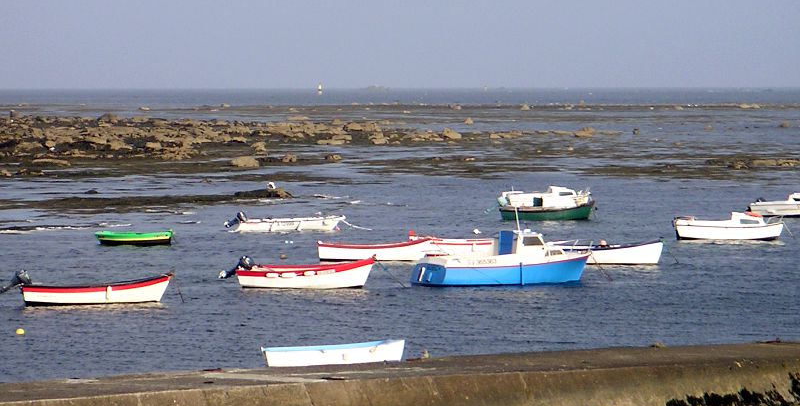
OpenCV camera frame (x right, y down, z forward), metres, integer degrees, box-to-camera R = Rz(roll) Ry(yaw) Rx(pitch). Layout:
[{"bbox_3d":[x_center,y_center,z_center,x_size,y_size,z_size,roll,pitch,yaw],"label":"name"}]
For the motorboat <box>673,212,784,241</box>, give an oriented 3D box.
[{"bbox_3d":[14.711,1.096,114.469,4.846,1.348,1.793,0,3,-8],"label":"motorboat"}]

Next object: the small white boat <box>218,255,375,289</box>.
[{"bbox_3d":[-3.396,2.373,87.343,5.192,1.150,1.765,0,3,9],"label":"small white boat"}]

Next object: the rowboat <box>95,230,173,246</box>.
[{"bbox_3d":[-11.466,1.545,111.024,3.319,0.716,1.327,0,3,-3],"label":"rowboat"}]

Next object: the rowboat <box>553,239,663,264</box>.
[{"bbox_3d":[7.713,1.935,99.217,4.930,0.978,1.775,0,3,4],"label":"rowboat"}]

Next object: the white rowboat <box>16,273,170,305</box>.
[{"bbox_3d":[-9.496,2.727,80.509,4.767,1.046,1.668,0,3,-5],"label":"white rowboat"}]

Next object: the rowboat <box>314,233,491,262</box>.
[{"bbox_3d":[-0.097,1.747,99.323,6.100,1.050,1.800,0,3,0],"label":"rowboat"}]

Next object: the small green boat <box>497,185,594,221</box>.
[{"bbox_3d":[7.601,0.108,132.271,4.909,1.812,1.865,0,3,-10],"label":"small green boat"}]

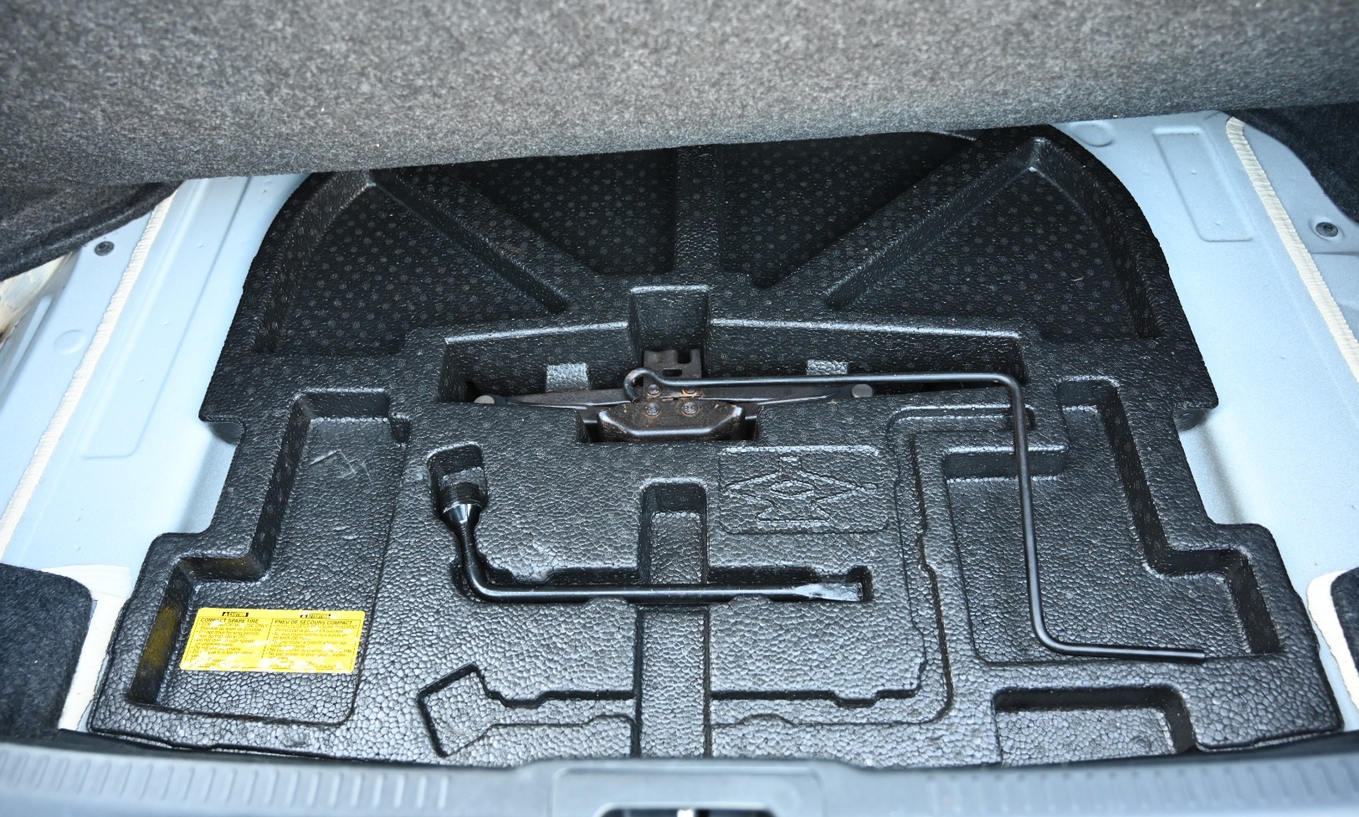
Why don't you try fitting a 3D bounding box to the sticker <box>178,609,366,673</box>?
[{"bbox_3d":[-0.319,0.182,0.712,0.137,0.002,0.050,0,55,3],"label":"sticker"}]

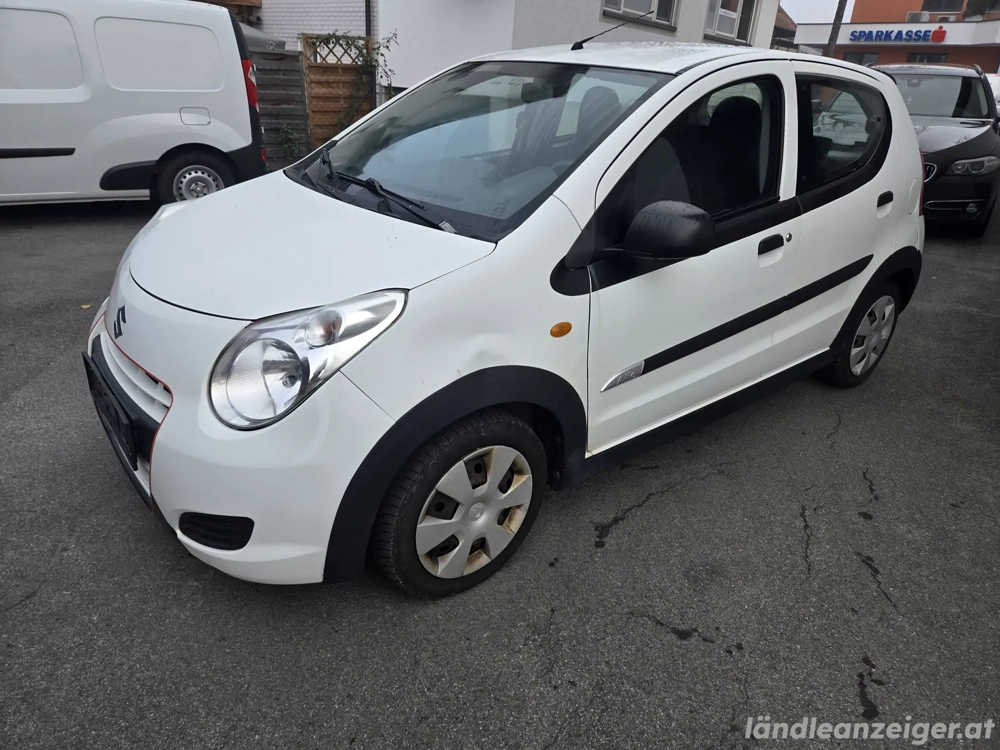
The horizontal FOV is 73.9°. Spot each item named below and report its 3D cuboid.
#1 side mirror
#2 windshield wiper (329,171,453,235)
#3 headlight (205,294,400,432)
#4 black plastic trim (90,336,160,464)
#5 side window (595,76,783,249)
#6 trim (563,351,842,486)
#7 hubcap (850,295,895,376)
[{"bbox_3d":[0.462,-0.389,1.795,0.150,0.165,0.190,-17,31,-35],"label":"side mirror"},{"bbox_3d":[-0.326,-0.529,1.964,0.080,0.060,0.768,-28,39,-23],"label":"windshield wiper"},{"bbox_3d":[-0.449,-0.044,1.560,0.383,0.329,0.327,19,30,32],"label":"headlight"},{"bbox_3d":[-1.064,0.046,1.866,0.085,0.120,0.730,-17,31,-35],"label":"black plastic trim"},{"bbox_3d":[0.624,-0.685,2.060,1.010,0.472,0.050,-17,15,-35],"label":"side window"},{"bbox_3d":[0.817,0.126,2.482,1.580,0.115,0.070,-17,31,-35],"label":"trim"},{"bbox_3d":[1.785,-0.185,3.184,0.395,0.395,0.050,-17,31,-35],"label":"hubcap"}]

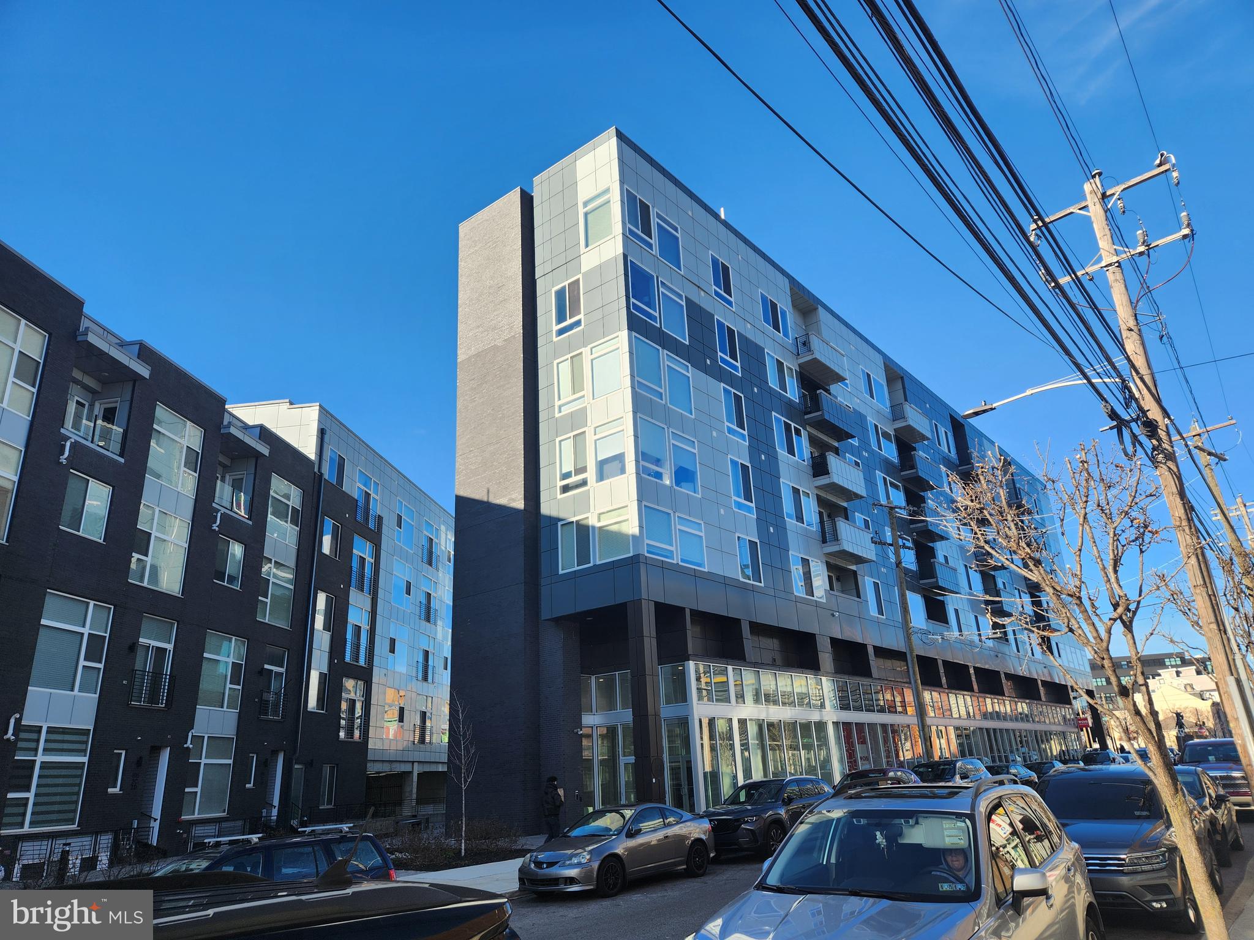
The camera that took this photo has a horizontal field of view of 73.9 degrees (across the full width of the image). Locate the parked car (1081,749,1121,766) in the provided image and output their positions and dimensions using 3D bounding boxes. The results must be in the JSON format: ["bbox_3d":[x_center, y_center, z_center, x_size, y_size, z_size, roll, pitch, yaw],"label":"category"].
[{"bbox_3d":[25.902,16.209,45.629,1.870,1.640,4.750,-18,-25,36],"label":"parked car"}]

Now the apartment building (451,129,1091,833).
[{"bbox_3d":[14.959,7.160,53.482,12.600,25.500,61.300,-19,-25,36],"label":"apartment building"}]

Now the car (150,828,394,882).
[{"bbox_3d":[-5.196,5.320,10.147,1.750,1.570,4.500,-18,-25,36],"label":"car"}]

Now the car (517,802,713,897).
[{"bbox_3d":[-0.119,6.998,15.570,1.730,1.390,4.370,-18,-25,36],"label":"car"}]

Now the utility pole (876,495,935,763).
[{"bbox_3d":[11.385,6.895,33.105,2.100,12.000,0.400,-18,-25,36],"label":"utility pole"}]

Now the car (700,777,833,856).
[{"bbox_3d":[3.376,8.085,19.530,1.900,1.620,4.700,-18,-25,36],"label":"car"}]

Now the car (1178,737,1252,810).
[{"bbox_3d":[15.833,8.077,21.960,2.030,1.950,5.600,-18,-25,36],"label":"car"}]

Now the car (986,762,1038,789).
[{"bbox_3d":[14.571,12.221,32.493,1.830,1.440,4.750,-18,-25,36],"label":"car"}]

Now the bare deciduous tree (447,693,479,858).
[{"bbox_3d":[-4.329,7.929,21.925,1.300,4.100,1.300,-18,-25,36],"label":"bare deciduous tree"}]

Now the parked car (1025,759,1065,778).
[{"bbox_3d":[18.584,13.670,37.129,1.820,1.430,4.700,-18,-25,36],"label":"parked car"}]

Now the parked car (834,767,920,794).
[{"bbox_3d":[7.086,9.479,23.861,1.790,1.540,4.500,-18,-25,36],"label":"parked car"}]

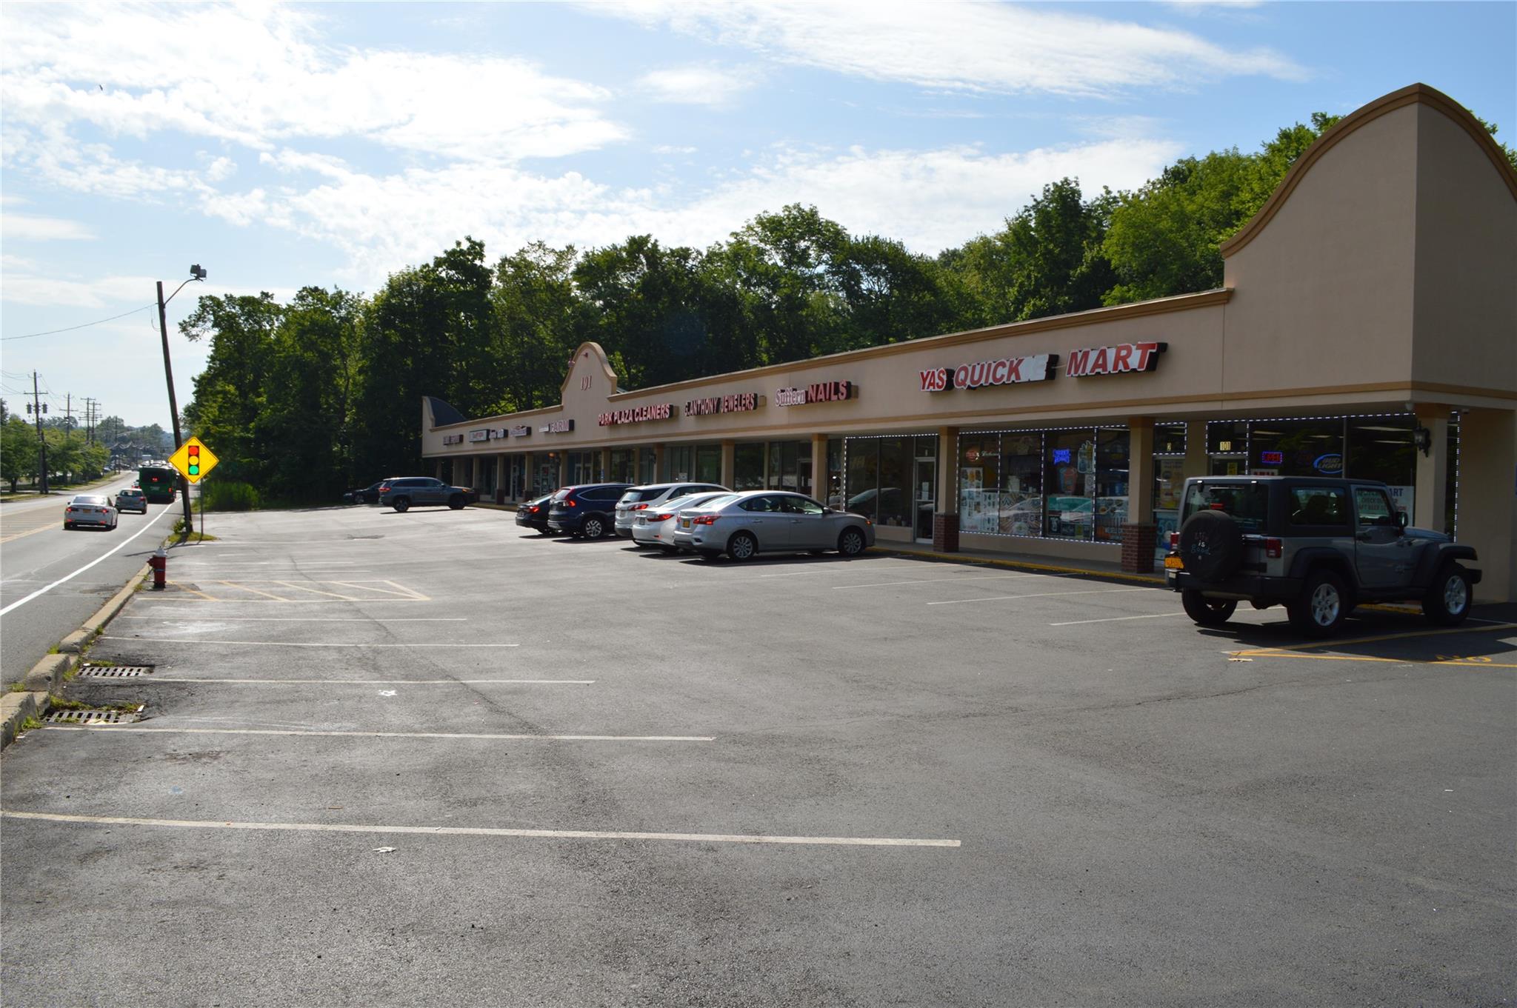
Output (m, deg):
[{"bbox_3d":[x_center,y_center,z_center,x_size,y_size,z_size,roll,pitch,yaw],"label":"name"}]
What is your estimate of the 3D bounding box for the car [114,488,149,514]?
[{"bbox_3d":[-38.081,-0.193,69.191,1.800,1.510,4.350,1,1,-27],"label":"car"}]

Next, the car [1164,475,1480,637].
[{"bbox_3d":[6.932,0.596,14.100,4.153,1.800,1.870,1,1,-27],"label":"car"}]

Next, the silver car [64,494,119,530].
[{"bbox_3d":[-28.052,0.341,47.876,1.850,1.450,4.870,1,1,-27],"label":"silver car"}]

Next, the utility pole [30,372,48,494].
[{"bbox_3d":[-69.675,-6.881,110.000,1.600,11.800,0.500,1,1,-27],"label":"utility pole"}]

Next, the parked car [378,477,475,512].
[{"bbox_3d":[-17.434,-0.519,59.945,4.860,1.730,1.920,1,1,-25],"label":"parked car"}]

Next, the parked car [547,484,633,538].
[{"bbox_3d":[-3.978,0.234,34.366,4.560,1.650,1.820,1,1,-27],"label":"parked car"}]

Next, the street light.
[{"bbox_3d":[-21.326,-3.875,42.000,1.500,9.800,0.450,1,1,-27],"label":"street light"}]

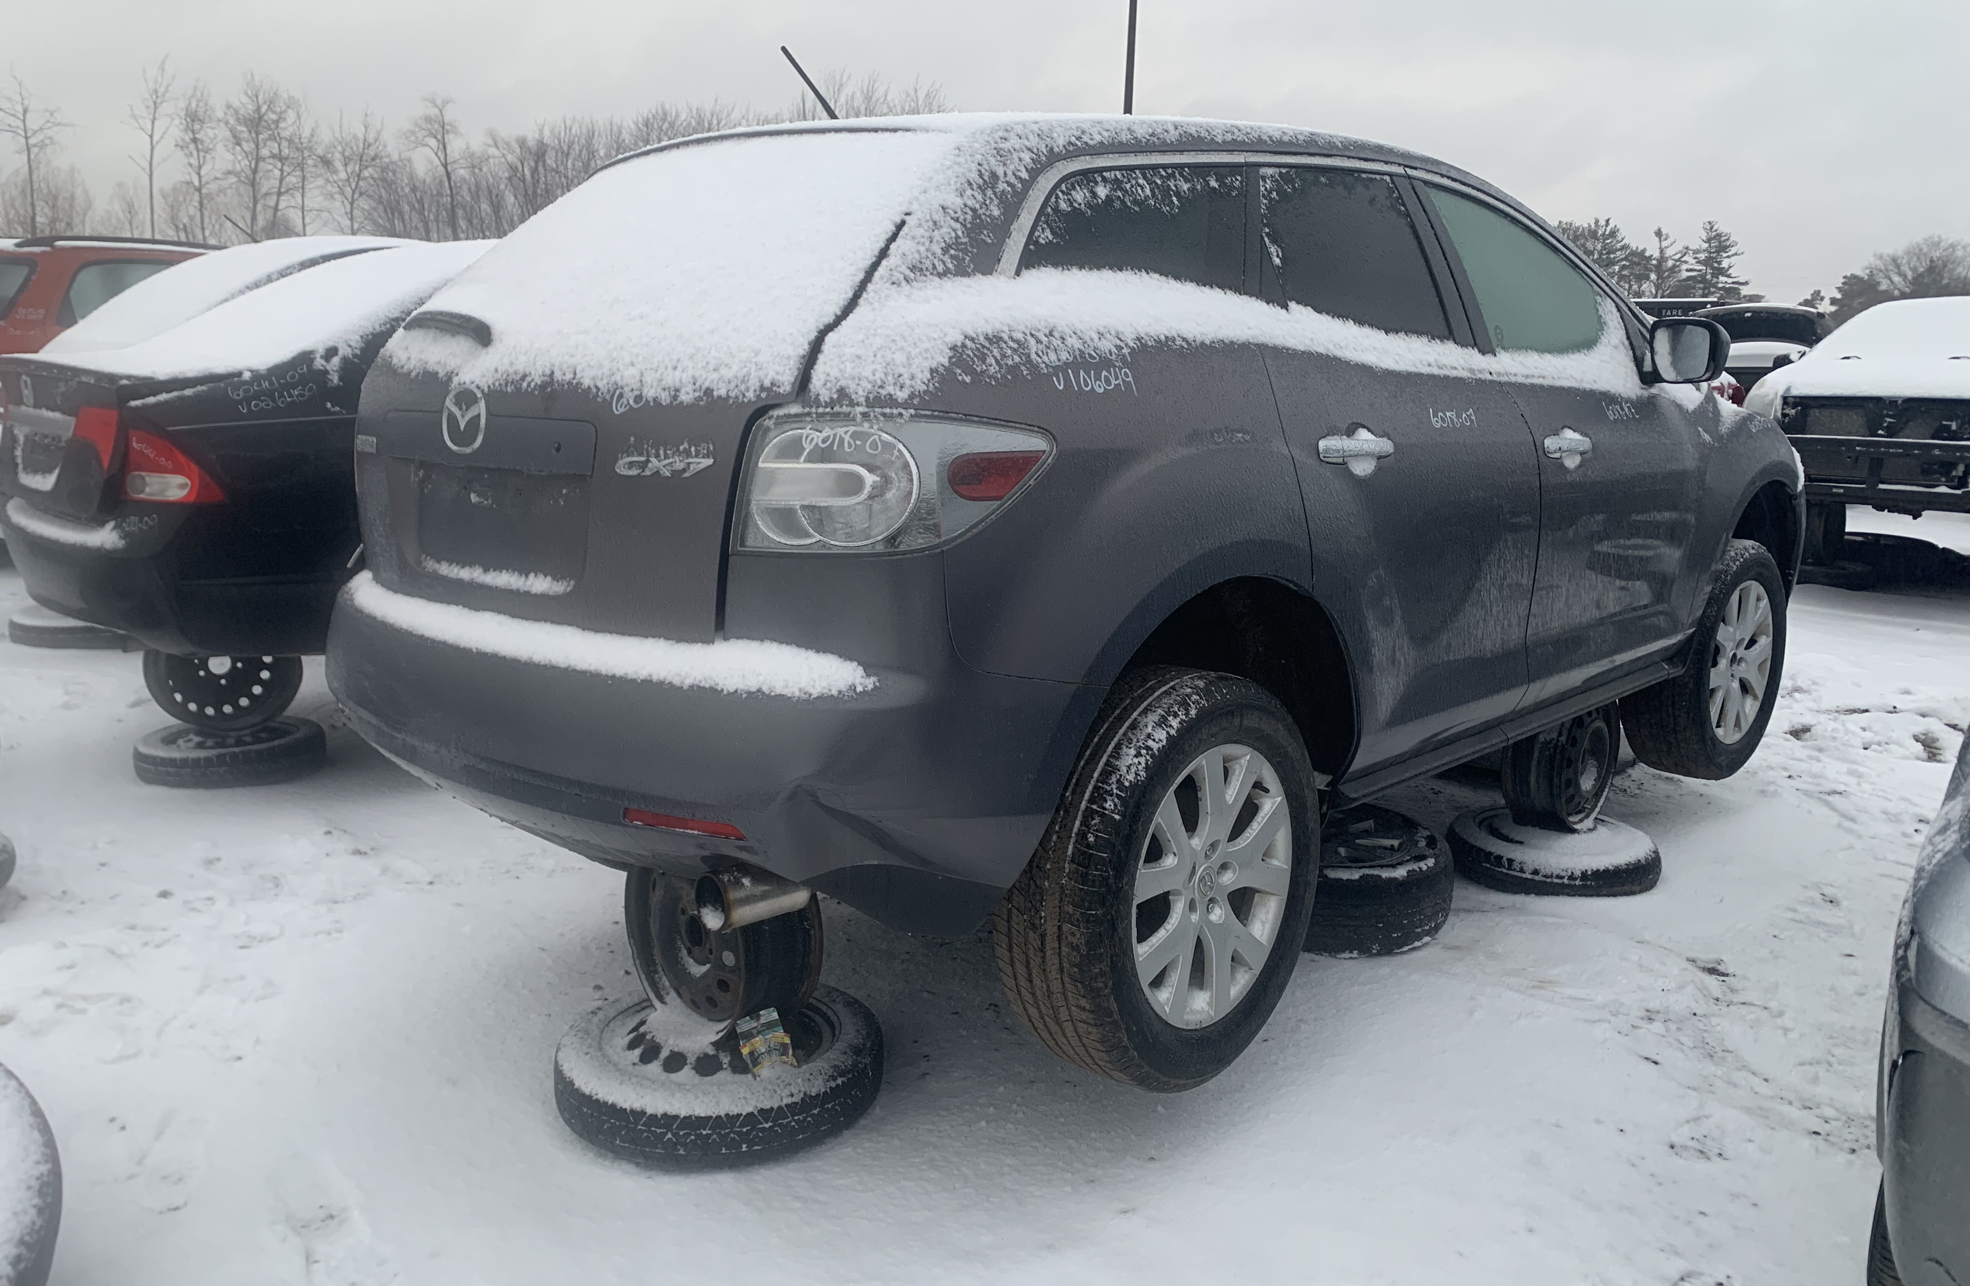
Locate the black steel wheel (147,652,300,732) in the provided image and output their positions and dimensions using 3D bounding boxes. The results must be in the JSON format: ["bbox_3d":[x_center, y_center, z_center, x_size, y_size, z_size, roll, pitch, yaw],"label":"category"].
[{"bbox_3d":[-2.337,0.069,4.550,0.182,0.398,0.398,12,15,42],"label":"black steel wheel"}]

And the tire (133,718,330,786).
[{"bbox_3d":[-2.760,0.400,5.430,0.625,0.180,0.625,9,11,43],"label":"tire"}]

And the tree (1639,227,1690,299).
[{"bbox_3d":[34.285,-14.886,75.879,3.000,12.560,3.000,5,9,23],"label":"tree"}]

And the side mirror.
[{"bbox_3d":[1.762,-0.728,3.705,0.190,0.170,0.125,10,14,43],"label":"side mirror"}]

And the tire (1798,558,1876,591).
[{"bbox_3d":[5.762,-0.447,10.100,0.620,0.160,0.620,8,13,30],"label":"tire"}]

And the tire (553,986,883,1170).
[{"bbox_3d":[-0.517,0.825,2.915,0.630,0.150,0.630,0,11,-6],"label":"tire"}]

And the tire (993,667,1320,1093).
[{"bbox_3d":[0.333,0.412,2.635,0.238,0.737,0.737,10,14,43],"label":"tire"}]

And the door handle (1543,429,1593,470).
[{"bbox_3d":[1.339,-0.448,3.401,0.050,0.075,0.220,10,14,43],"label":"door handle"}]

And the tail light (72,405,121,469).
[{"bbox_3d":[-2.763,-0.639,4.592,0.160,0.190,0.075,5,9,25],"label":"tail light"}]

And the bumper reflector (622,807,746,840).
[{"bbox_3d":[-0.437,0.263,2.149,0.190,0.030,0.040,4,11,22],"label":"bumper reflector"}]

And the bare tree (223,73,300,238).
[{"bbox_3d":[-28.016,-14.850,58.006,3.300,14.379,3.300,-2,9,-25],"label":"bare tree"}]

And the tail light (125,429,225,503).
[{"bbox_3d":[-2.498,-0.550,4.536,0.280,0.215,0.210,6,9,31],"label":"tail light"}]

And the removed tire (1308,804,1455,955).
[{"bbox_3d":[0.870,0.594,3.850,0.660,0.230,0.660,4,12,11],"label":"removed tire"}]

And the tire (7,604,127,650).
[{"bbox_3d":[-5.100,-0.082,8.300,0.625,0.180,0.625,9,11,43],"label":"tire"}]

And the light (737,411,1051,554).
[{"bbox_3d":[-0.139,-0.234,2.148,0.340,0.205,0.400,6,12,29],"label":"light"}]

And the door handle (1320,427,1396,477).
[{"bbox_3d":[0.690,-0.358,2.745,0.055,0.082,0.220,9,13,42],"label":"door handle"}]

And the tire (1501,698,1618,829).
[{"bbox_3d":[1.763,0.345,4.530,0.180,0.450,0.450,9,11,42],"label":"tire"}]

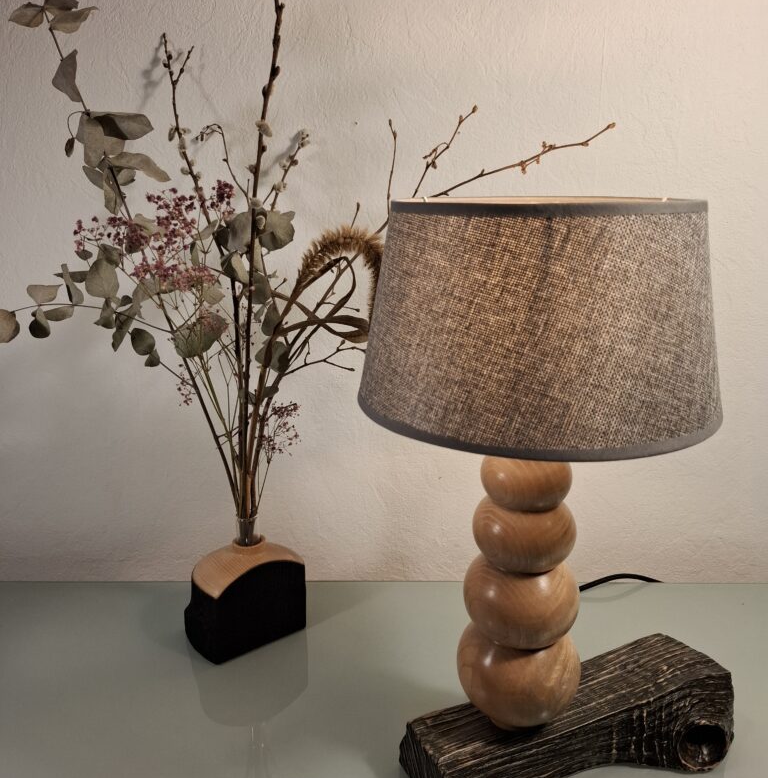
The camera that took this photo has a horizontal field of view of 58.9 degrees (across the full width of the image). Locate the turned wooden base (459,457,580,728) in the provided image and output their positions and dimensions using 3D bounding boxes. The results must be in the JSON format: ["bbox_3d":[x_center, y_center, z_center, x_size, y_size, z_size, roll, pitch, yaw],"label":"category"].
[{"bbox_3d":[0.117,0.169,0.579,0.108,0.261,0.108,0,17,0],"label":"turned wooden base"}]

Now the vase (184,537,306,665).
[{"bbox_3d":[-0.166,0.240,0.813,0.130,0.126,0.058,-12,20,-34],"label":"vase"}]

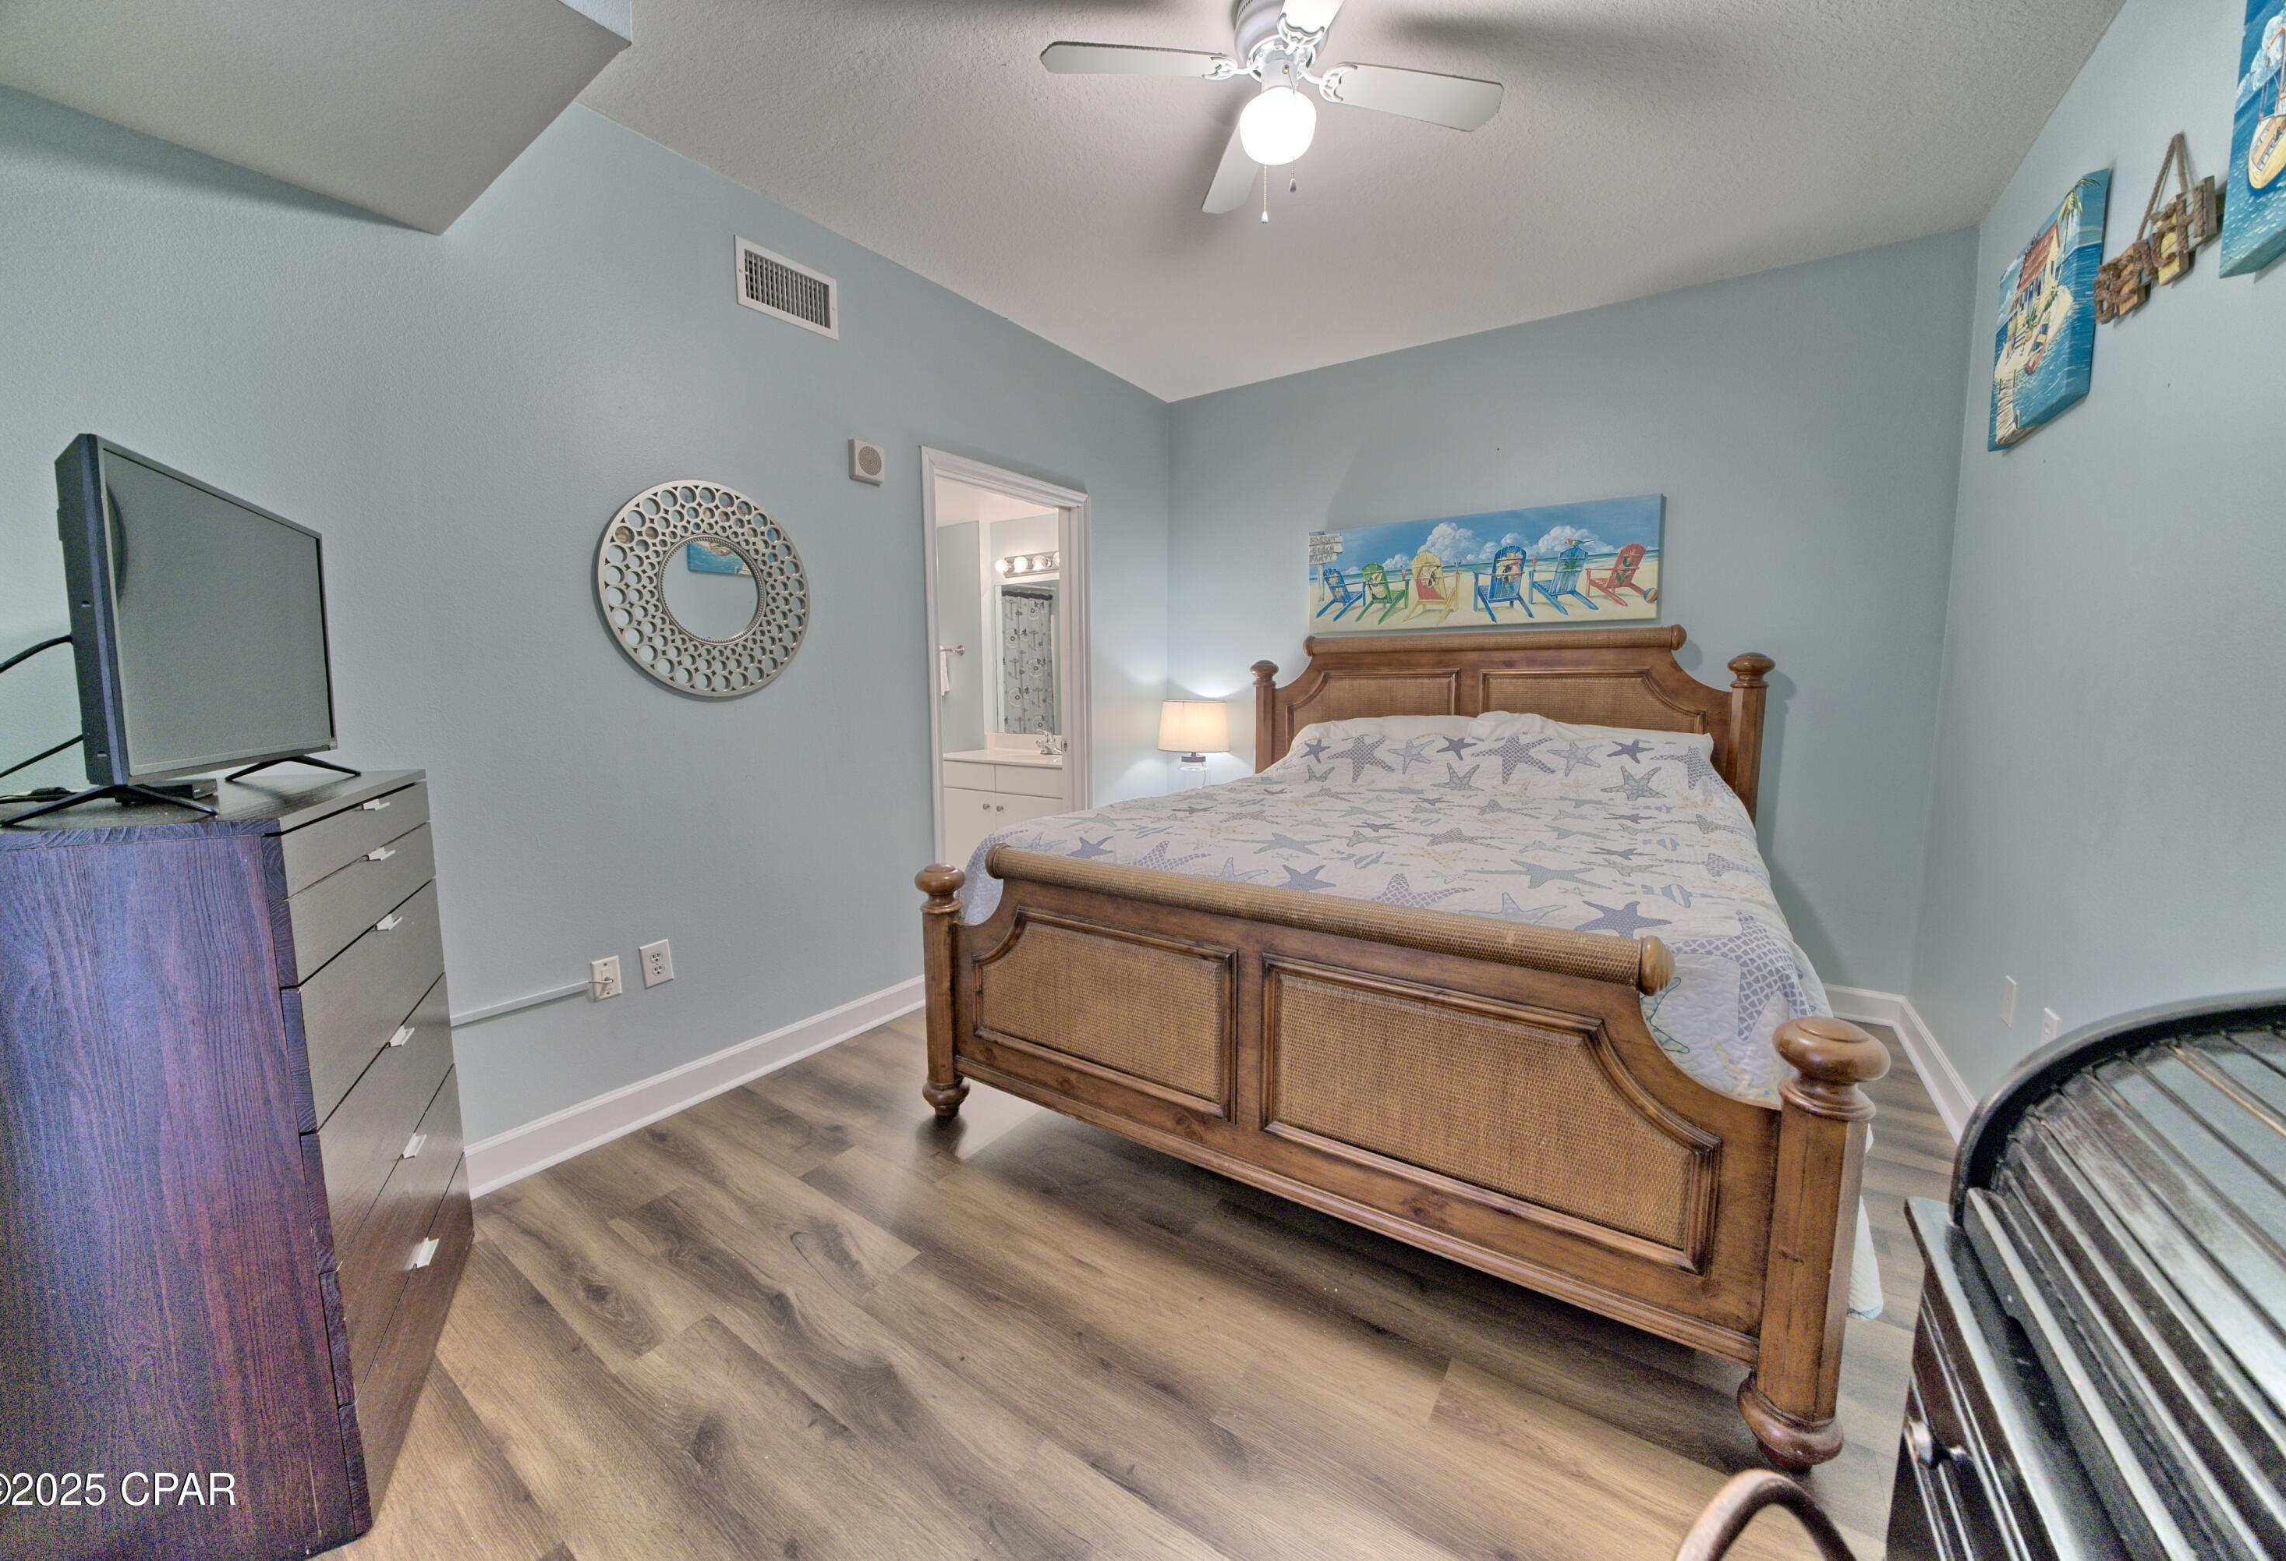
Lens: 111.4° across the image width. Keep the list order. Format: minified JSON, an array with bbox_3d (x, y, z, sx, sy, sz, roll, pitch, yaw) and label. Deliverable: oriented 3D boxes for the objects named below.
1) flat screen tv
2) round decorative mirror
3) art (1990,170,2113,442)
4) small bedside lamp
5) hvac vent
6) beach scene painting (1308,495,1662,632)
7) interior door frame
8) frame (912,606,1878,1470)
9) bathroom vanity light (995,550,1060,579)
[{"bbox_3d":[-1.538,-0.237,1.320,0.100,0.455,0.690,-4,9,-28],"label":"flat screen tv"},{"bbox_3d":[-1.277,-0.562,2.329,0.035,0.620,0.620,5,9,35],"label":"round decorative mirror"},{"bbox_3d":[2.335,-1.172,2.018,0.042,0.480,0.530,5,9,35],"label":"art"},{"bbox_3d":[0.269,-0.157,4.072,0.360,0.520,0.360,0,8,0],"label":"small bedside lamp"},{"bbox_3d":[-1.107,-1.546,2.463,0.025,0.190,0.335,5,9,35],"label":"hvac vent"},{"bbox_3d":[1.446,-0.927,3.479,1.450,0.473,0.042,5,9,33],"label":"beach scene painting"},{"bbox_3d":[-0.578,-0.243,3.486,0.140,2.150,0.970,5,9,35],"label":"interior door frame"},{"bbox_3d":[0.847,0.202,2.634,2.090,1.480,2.320,5,9,33],"label":"frame"},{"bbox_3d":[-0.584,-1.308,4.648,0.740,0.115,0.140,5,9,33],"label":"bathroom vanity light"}]

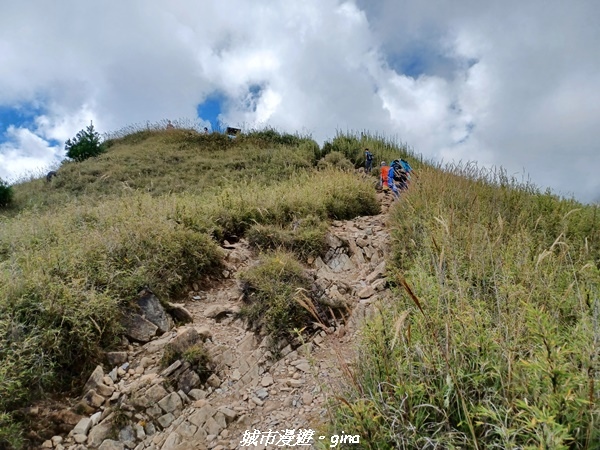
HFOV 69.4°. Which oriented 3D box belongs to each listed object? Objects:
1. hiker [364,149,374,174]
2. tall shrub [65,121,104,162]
[{"bbox_3d":[4.591,-4.190,28.500,0.550,1.680,0.480,5,-9,-36],"label":"hiker"},{"bbox_3d":[-12.653,-4.826,25.500,2.200,2.400,2.100,3,-8,-25],"label":"tall shrub"}]

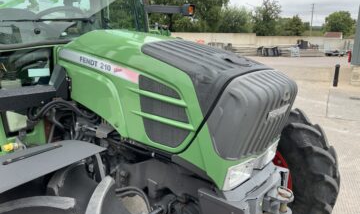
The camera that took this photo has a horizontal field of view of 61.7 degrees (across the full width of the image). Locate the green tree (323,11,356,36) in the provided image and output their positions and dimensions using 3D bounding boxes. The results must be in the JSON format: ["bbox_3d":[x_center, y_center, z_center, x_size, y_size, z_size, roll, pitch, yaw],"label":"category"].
[{"bbox_3d":[31.321,-15.852,59.960,5.891,6.367,5.891,7,15,26],"label":"green tree"}]

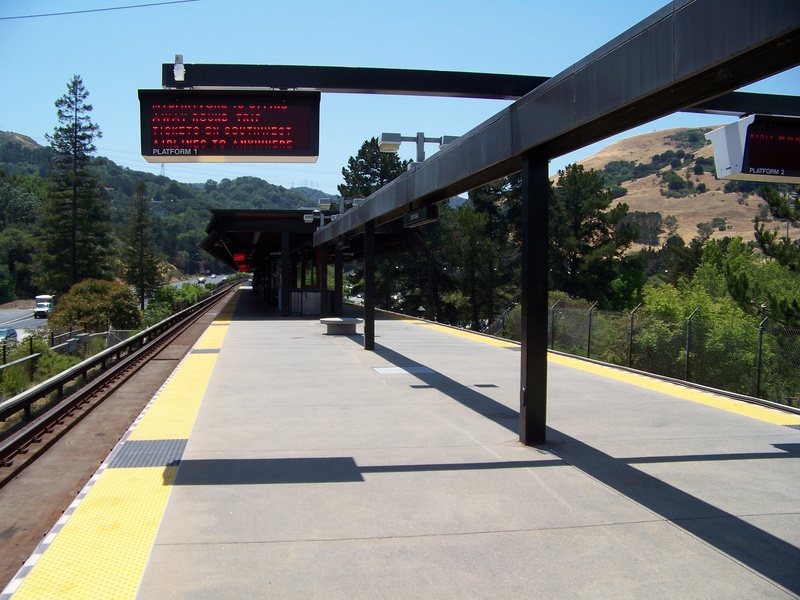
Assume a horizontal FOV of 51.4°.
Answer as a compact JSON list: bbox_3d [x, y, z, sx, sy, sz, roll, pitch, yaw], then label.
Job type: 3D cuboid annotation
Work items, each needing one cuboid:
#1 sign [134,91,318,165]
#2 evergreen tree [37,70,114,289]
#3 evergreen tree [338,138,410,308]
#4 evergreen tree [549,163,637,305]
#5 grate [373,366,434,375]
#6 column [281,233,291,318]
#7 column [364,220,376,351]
[{"bbox_3d":[-1.580,-1.599,7.816,1.584,0.541,0.902,0,1,-11],"label":"sign"},{"bbox_3d":[-28.244,-8.608,72.267,6.700,21.646,6.700,0,1,-11],"label":"evergreen tree"},{"bbox_3d":[-2.827,-7.712,90.241,8.000,19.522,8.000,0,1,-11],"label":"evergreen tree"},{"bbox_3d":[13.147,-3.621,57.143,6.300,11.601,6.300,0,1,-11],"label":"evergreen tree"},{"bbox_3d":[0.038,1.272,14.944,0.950,0.030,0.980,0,1,-11],"label":"grate"},{"bbox_3d":[-4.828,-1.056,35.286,0.310,3.580,0.310,0,1,-11],"label":"column"},{"bbox_3d":[-0.705,-0.341,19.253,0.205,3.000,0.205,0,1,-11],"label":"column"}]

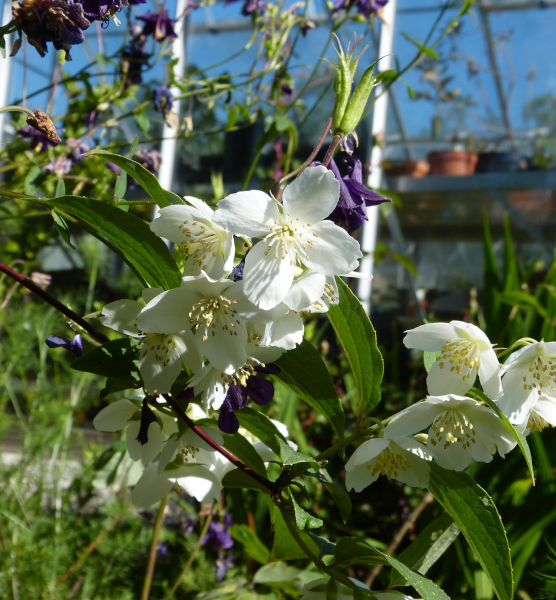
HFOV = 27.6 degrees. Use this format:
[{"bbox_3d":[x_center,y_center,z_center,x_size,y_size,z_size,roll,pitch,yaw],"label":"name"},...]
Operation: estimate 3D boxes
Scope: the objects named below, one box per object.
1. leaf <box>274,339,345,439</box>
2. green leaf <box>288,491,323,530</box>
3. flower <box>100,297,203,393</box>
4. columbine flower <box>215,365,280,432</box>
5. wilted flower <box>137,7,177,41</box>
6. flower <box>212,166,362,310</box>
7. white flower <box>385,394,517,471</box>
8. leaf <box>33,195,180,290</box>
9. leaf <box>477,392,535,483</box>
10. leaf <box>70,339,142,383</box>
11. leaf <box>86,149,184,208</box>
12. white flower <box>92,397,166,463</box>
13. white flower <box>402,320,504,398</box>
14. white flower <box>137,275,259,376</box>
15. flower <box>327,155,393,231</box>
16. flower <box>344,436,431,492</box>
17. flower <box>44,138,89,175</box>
[{"bbox_3d":[0.010,0.032,0.410,0.018,0.045,0.008,-25,-17,-40],"label":"leaf"},{"bbox_3d":[0.008,0.073,0.392,0.005,0.016,0.011,-8,30,42],"label":"green leaf"},{"bbox_3d":[-0.048,0.017,0.437,0.040,0.036,0.026,4,28,18],"label":"flower"},{"bbox_3d":[-0.011,0.035,0.410,0.027,0.027,0.025,6,28,-16],"label":"columbine flower"},{"bbox_3d":[-0.086,-0.195,0.800,0.029,0.022,0.027,5,30,-10],"label":"wilted flower"},{"bbox_3d":[0.004,-0.022,0.415,0.055,0.053,0.022,2,13,-1],"label":"flower"},{"bbox_3d":[0.066,0.050,0.430,0.050,0.033,0.026,2,30,-3],"label":"white flower"},{"bbox_3d":[-0.060,-0.021,0.400,0.057,0.020,0.011,30,-49,-10],"label":"leaf"},{"bbox_3d":[0.085,0.052,0.425,0.010,0.042,0.011,-38,-19,18],"label":"leaf"},{"bbox_3d":[-0.058,0.022,0.393,0.028,0.016,0.007,9,-43,-32],"label":"leaf"},{"bbox_3d":[-0.053,-0.045,0.425,0.043,0.009,0.018,28,36,12],"label":"leaf"},{"bbox_3d":[-0.053,0.048,0.415,0.029,0.026,0.020,6,-22,-17],"label":"white flower"},{"bbox_3d":[0.063,0.021,0.400,0.033,0.028,0.021,1,21,32],"label":"white flower"},{"bbox_3d":[-0.029,0.009,0.425,0.048,0.040,0.025,2,27,2],"label":"white flower"},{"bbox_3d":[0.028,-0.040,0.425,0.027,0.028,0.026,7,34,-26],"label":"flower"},{"bbox_3d":[0.043,0.064,0.440,0.035,0.024,0.022,3,37,5],"label":"flower"},{"bbox_3d":[-0.112,-0.076,0.600,0.023,0.019,0.019,3,24,5],"label":"flower"}]

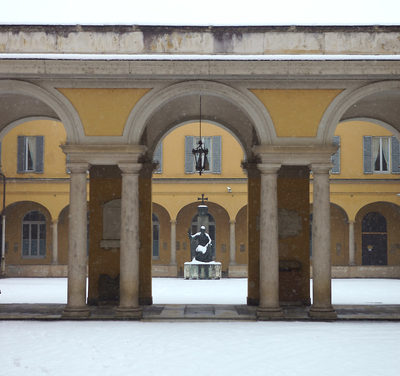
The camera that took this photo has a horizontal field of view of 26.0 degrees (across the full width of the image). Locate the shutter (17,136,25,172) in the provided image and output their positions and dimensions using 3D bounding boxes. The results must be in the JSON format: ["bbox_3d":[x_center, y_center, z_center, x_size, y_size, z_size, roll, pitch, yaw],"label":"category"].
[{"bbox_3d":[-9.515,-1.763,46.118,0.372,1.968,0.060,0,-4,0],"label":"shutter"}]

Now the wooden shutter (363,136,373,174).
[{"bbox_3d":[8.951,-1.731,46.116,0.458,2.032,0.060,0,-4,0],"label":"wooden shutter"}]

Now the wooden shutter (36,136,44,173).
[{"bbox_3d":[-9.039,-1.867,49.064,0.436,2.104,0.060,0,-4,0],"label":"wooden shutter"}]

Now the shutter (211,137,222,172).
[{"bbox_3d":[0.921,-1.758,46.117,0.479,1.978,0.060,0,-4,0],"label":"shutter"}]

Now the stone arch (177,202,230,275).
[{"bbox_3d":[0.194,2.695,46.123,2.890,4.011,0.500,0,-4,0],"label":"stone arch"}]

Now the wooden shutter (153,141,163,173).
[{"bbox_3d":[-2.377,-1.867,49.066,0.509,2.104,0.060,0,-4,0],"label":"wooden shutter"}]

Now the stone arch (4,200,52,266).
[{"bbox_3d":[-9.665,2.575,49.062,2.705,3.658,0.450,0,-4,0],"label":"stone arch"}]

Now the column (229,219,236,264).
[{"bbox_3d":[1.739,2.913,46.008,0.356,2.342,0.356,0,-4,0],"label":"column"}]

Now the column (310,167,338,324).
[{"bbox_3d":[2.845,1.215,19.963,0.599,3.537,0.599,0,-4,0],"label":"column"}]

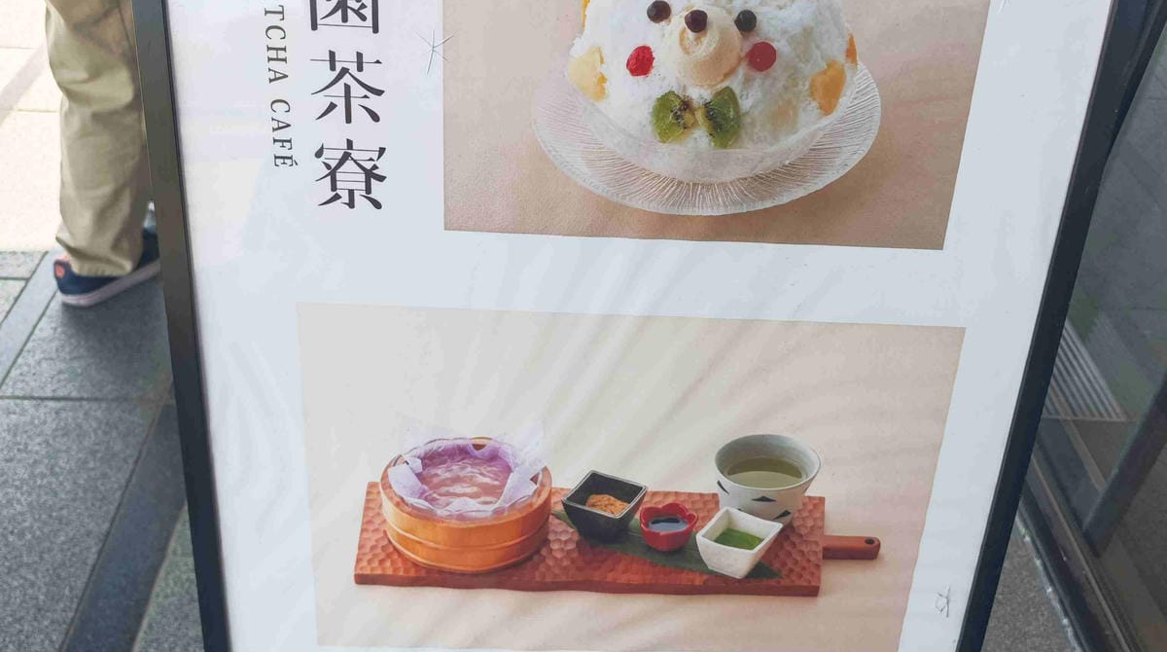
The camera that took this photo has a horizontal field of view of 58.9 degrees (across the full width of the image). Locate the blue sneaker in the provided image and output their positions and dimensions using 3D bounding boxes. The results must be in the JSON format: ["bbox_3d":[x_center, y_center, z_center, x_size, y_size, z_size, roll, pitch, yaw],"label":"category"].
[{"bbox_3d":[-0.786,-0.146,1.810,0.100,0.102,0.280,27,45,26],"label":"blue sneaker"}]

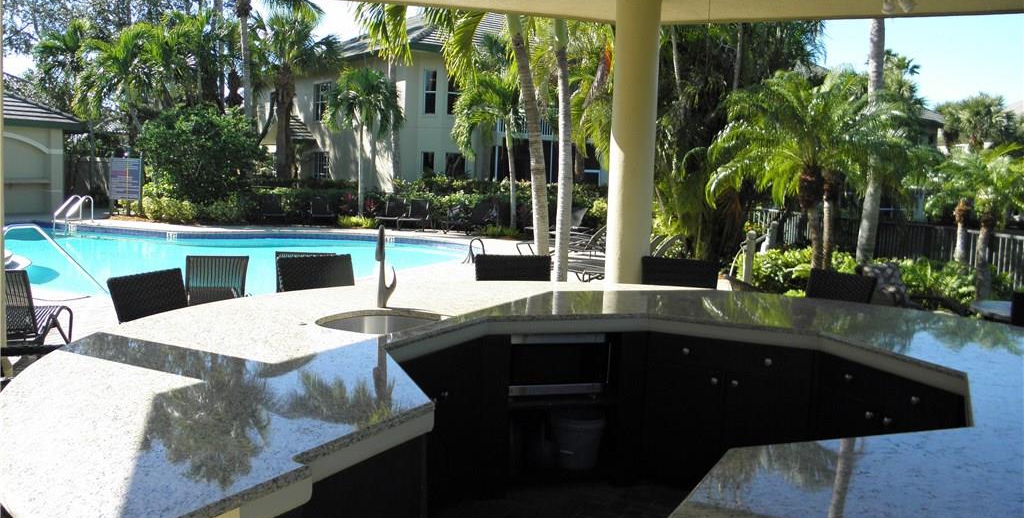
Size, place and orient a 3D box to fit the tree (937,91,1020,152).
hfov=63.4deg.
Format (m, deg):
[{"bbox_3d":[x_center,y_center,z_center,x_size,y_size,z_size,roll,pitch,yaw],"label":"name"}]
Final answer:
[{"bbox_3d":[19.944,-4.048,35.735,3.300,6.000,3.300,4,6,29],"label":"tree"}]

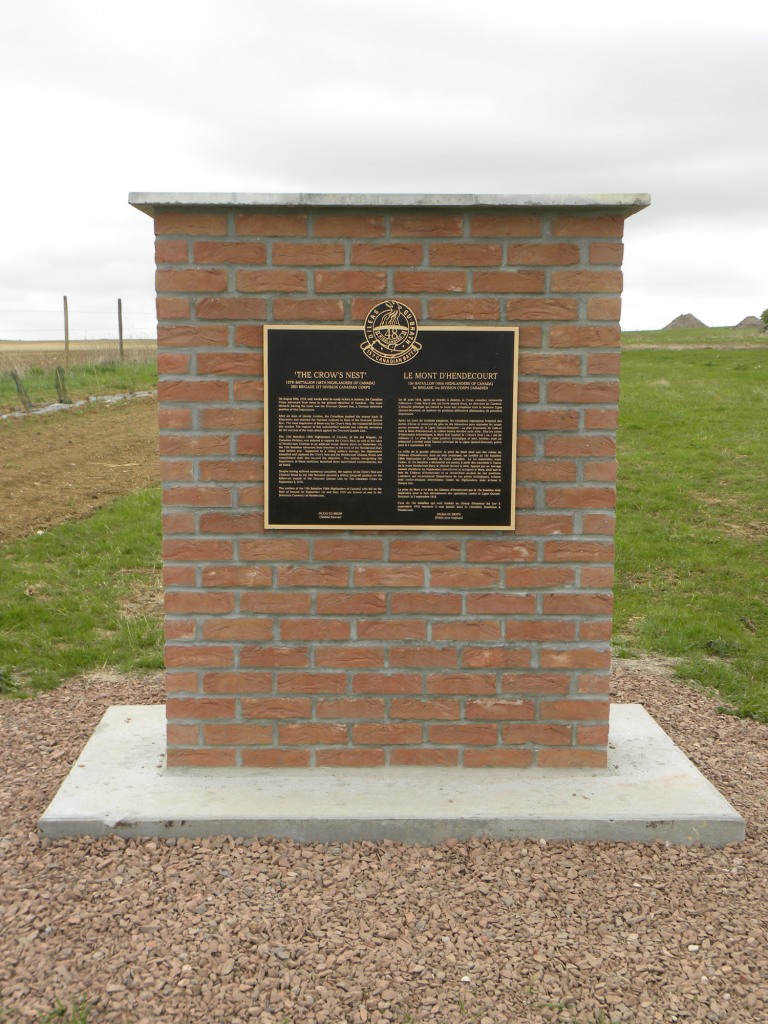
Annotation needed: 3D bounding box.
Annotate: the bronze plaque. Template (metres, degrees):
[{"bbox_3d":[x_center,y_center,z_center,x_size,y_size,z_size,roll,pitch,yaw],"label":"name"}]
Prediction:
[{"bbox_3d":[0.020,-0.266,4.047,0.755,0.649,0.025,0,9,-1],"label":"bronze plaque"}]

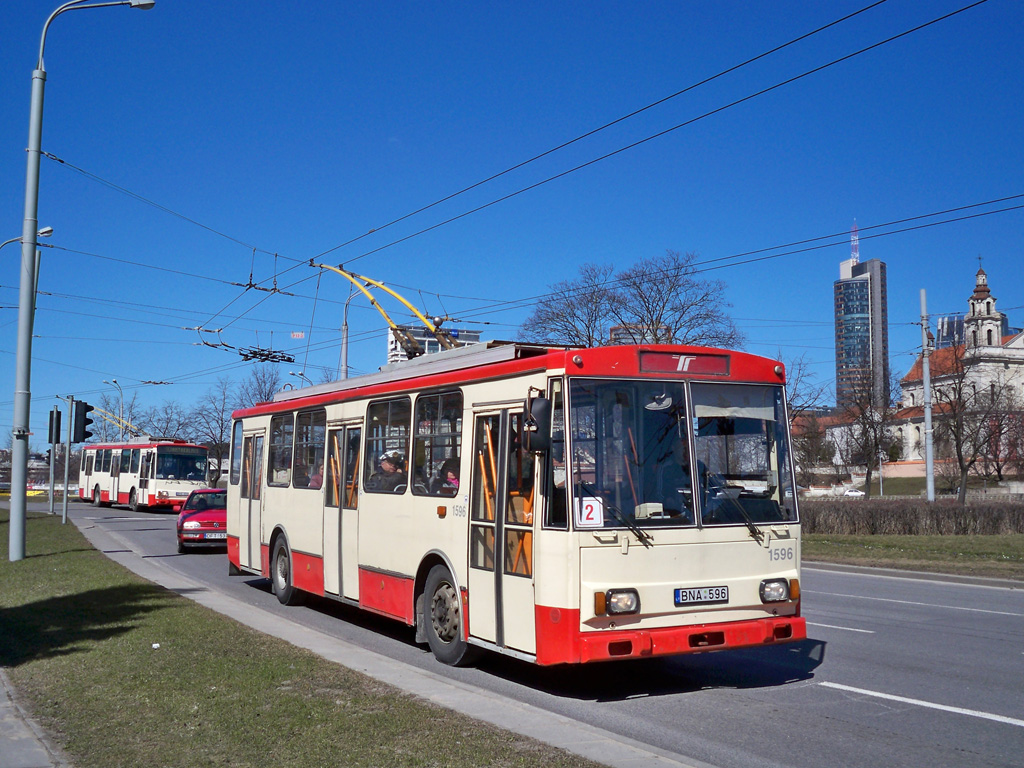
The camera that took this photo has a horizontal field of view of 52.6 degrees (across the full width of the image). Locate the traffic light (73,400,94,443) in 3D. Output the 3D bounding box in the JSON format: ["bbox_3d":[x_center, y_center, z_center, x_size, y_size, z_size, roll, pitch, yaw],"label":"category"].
[{"bbox_3d":[-13.104,1.163,31.700,0.520,1.200,0.380,3,-5,-29],"label":"traffic light"}]

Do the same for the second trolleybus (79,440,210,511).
[{"bbox_3d":[-17.780,4.281,49.565,2.500,3.400,11.300,4,-6,-38],"label":"second trolleybus"}]

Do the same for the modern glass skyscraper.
[{"bbox_3d":[220.984,-15.426,649.712,30.000,129.000,26.000,-3,-5,30],"label":"modern glass skyscraper"}]

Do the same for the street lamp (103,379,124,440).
[{"bbox_3d":[-37.727,4.743,97.575,2.000,10.374,0.900,1,-5,-11],"label":"street lamp"}]

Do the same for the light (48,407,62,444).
[{"bbox_3d":[-17.158,1.634,38.900,0.400,1.190,0.380,3,-5,-30],"label":"light"}]

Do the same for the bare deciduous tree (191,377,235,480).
[{"bbox_3d":[-20.408,3.611,70.661,3.600,8.278,3.600,0,-5,0],"label":"bare deciduous tree"}]

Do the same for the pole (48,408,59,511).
[{"bbox_3d":[-17.153,2.846,38.765,0.135,4.014,0.135,0,-5,0],"label":"pole"}]

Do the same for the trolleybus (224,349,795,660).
[{"bbox_3d":[-1.138,1.428,13.958,2.500,3.400,11.350,3,-5,-29],"label":"trolleybus"}]

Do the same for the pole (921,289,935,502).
[{"bbox_3d":[17.470,0.789,43.607,0.270,9.599,0.270,0,-5,0],"label":"pole"}]

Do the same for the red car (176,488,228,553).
[{"bbox_3d":[-7.171,3.290,24.895,1.700,1.420,4.050,2,-5,-18],"label":"red car"}]

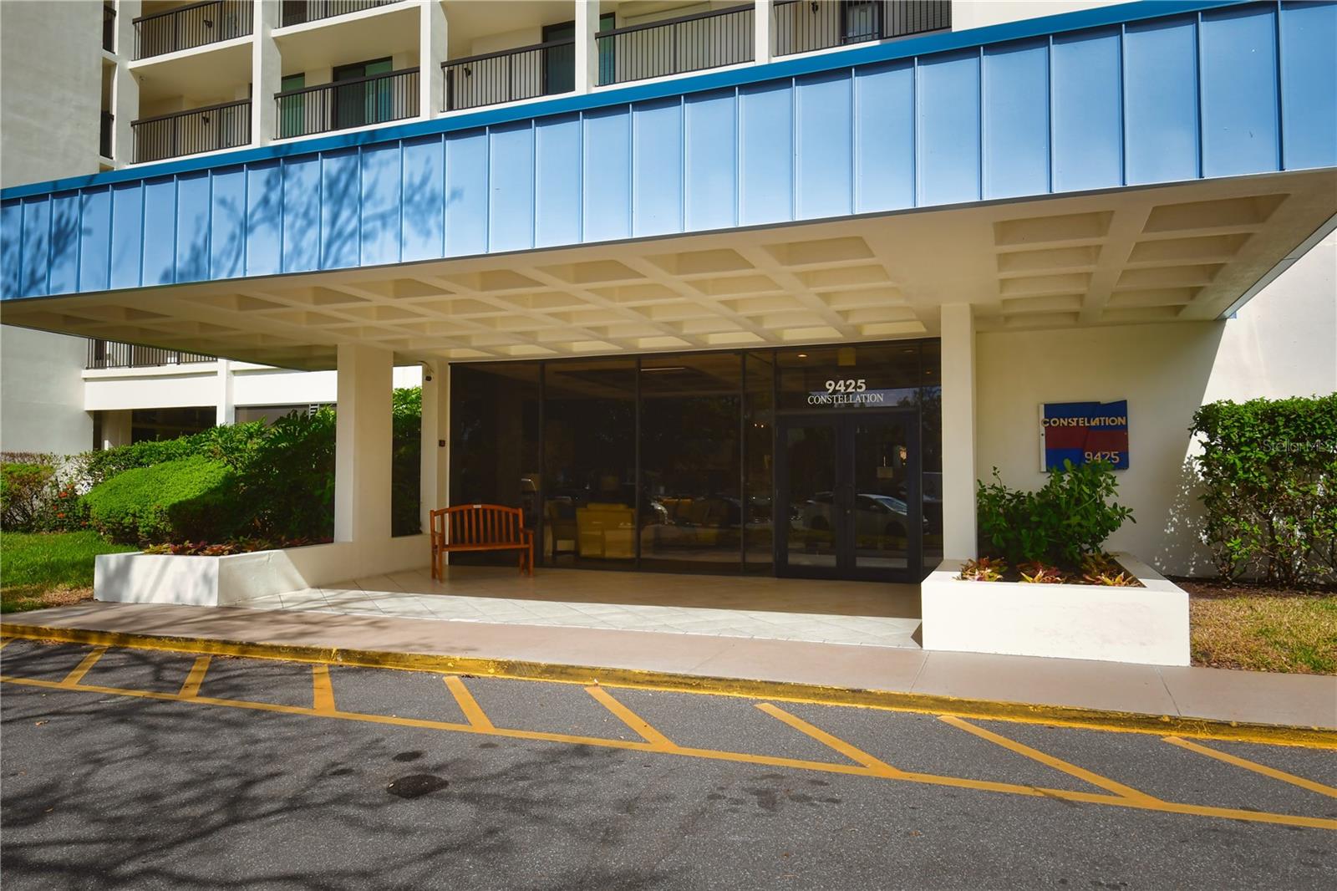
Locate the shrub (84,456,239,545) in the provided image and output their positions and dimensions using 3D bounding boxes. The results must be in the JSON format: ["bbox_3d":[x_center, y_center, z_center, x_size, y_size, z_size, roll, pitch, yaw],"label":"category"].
[{"bbox_3d":[-7.594,0.812,13.900,2.000,1.280,1.900,1,-3,-29],"label":"shrub"}]

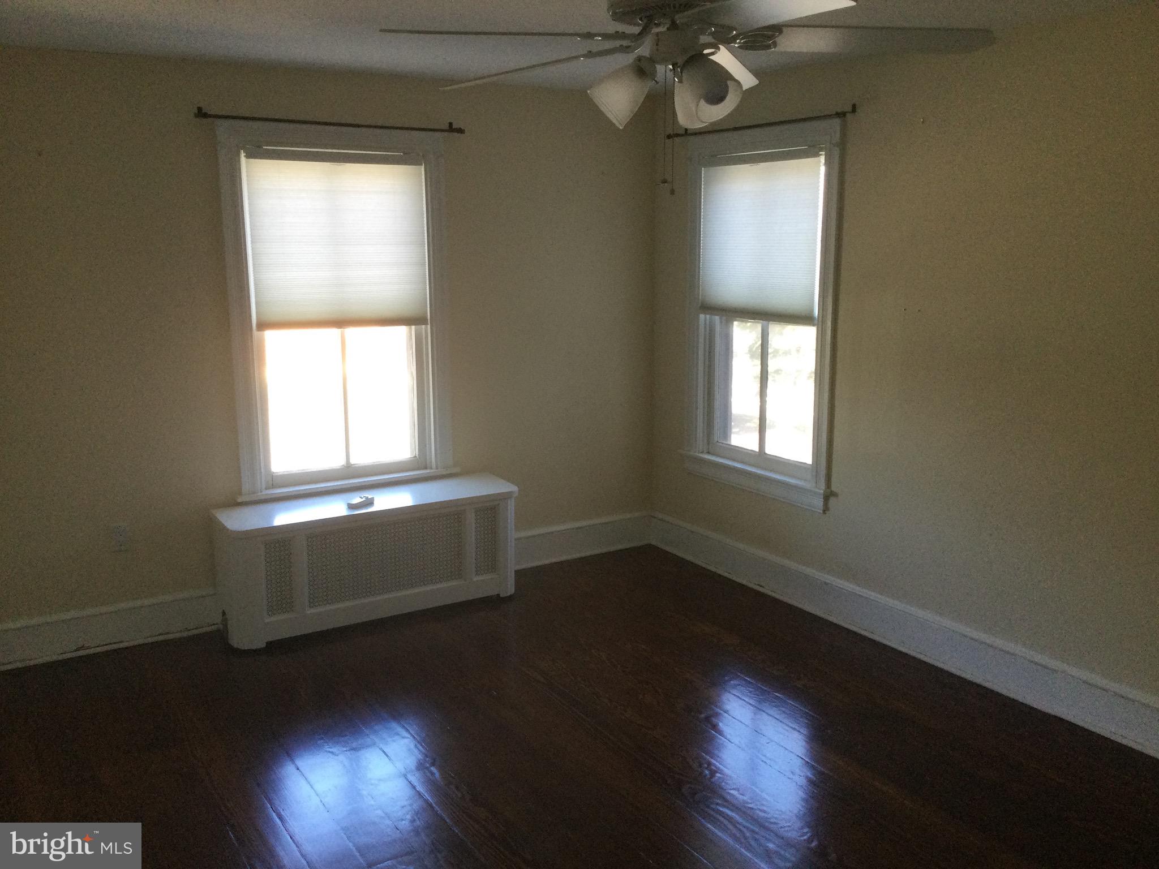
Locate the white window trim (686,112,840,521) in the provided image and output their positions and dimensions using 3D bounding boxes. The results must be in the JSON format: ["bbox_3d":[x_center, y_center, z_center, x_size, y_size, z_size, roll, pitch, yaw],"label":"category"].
[{"bbox_3d":[0.789,-0.534,4.728,0.091,1.633,1.023,-7,13,-31],"label":"white window trim"}]

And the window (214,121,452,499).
[{"bbox_3d":[-1.020,-0.512,4.501,0.990,1.564,0.091,-7,13,-31],"label":"window"}]

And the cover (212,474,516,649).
[{"bbox_3d":[-0.904,0.543,4.597,1.274,0.511,0.319,-7,13,-31],"label":"cover"}]

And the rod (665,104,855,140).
[{"bbox_3d":[0.752,-1.365,4.569,0.083,0.058,1.162,-7,13,-31],"label":"rod"}]

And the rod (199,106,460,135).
[{"bbox_3d":[-1.007,-1.306,4.327,1.152,0.054,0.077,-7,13,-31],"label":"rod"}]

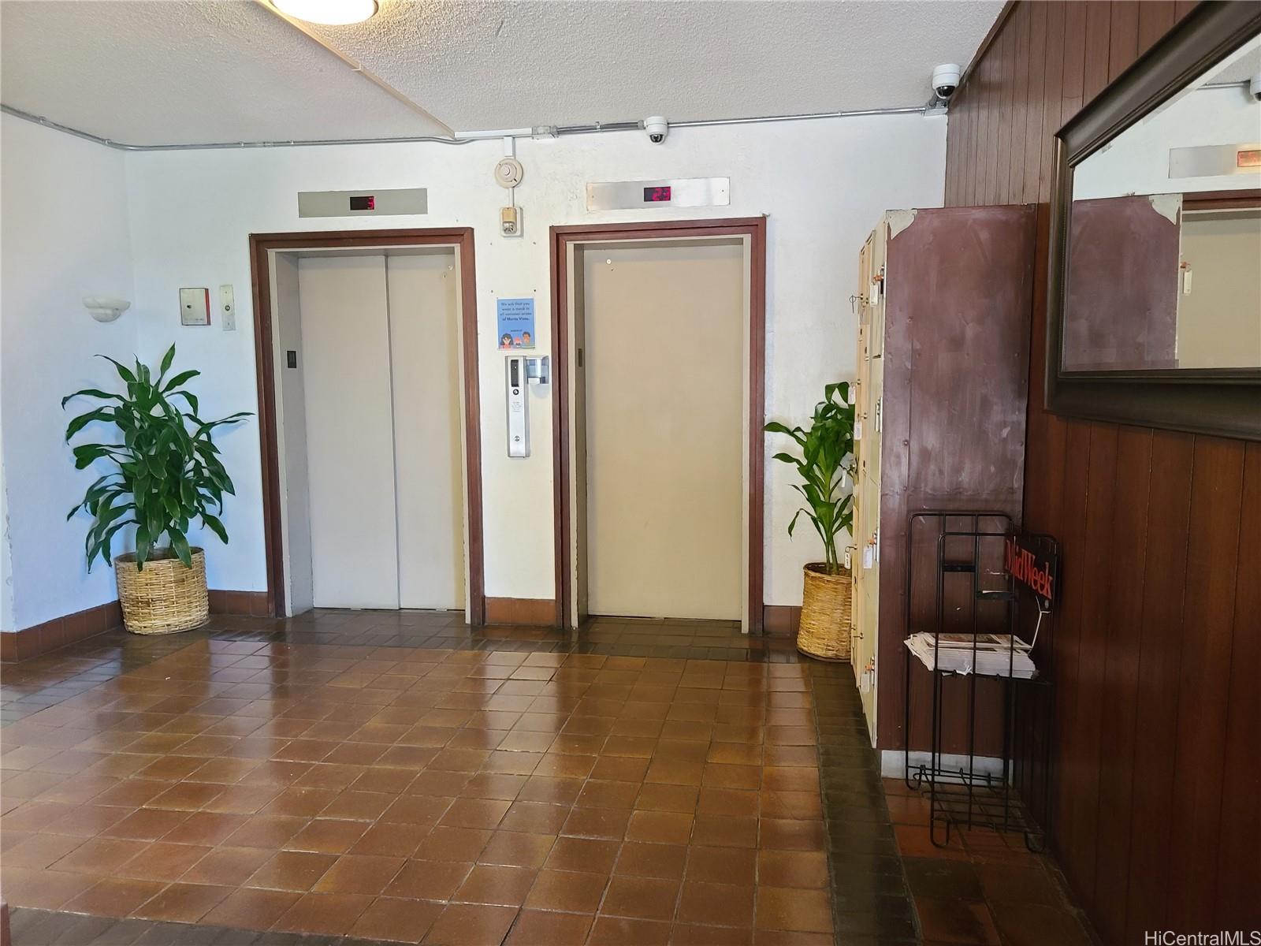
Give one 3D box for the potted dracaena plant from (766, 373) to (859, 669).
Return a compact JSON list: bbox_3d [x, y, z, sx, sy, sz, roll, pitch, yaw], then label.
[{"bbox_3d":[1.004,0.230,4.619,0.638,1.391,0.548,0,5,9],"label":"potted dracaena plant"}]

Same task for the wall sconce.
[{"bbox_3d":[-2.942,-0.923,5.198,0.144,0.137,0.296,0,5,9],"label":"wall sconce"}]

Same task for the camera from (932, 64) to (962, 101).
[{"bbox_3d":[1.391,-1.718,4.028,0.120,0.130,0.120,0,5,9],"label":"camera"}]

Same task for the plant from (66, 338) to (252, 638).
[{"bbox_3d":[-2.577,0.095,5.061,0.880,1.627,0.800,0,5,9],"label":"plant"}]

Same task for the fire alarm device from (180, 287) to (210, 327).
[{"bbox_3d":[-2.569,-0.979,5.376,0.166,0.219,0.037,0,5,9],"label":"fire alarm device"}]

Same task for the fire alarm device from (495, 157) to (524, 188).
[{"bbox_3d":[-0.660,-1.635,4.965,0.160,0.160,0.056,0,5,9],"label":"fire alarm device"}]

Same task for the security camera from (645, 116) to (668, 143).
[{"bbox_3d":[0.138,-1.791,4.800,0.115,0.136,0.115,0,5,9],"label":"security camera"}]

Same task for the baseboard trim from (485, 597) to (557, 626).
[{"bbox_3d":[-0.634,0.800,5.212,0.418,0.158,0.020,0,5,9],"label":"baseboard trim"}]

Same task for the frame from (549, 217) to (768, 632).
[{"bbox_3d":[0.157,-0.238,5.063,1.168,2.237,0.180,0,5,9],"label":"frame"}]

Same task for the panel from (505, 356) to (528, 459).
[{"bbox_3d":[-0.632,-0.368,5.090,0.119,0.558,0.040,0,5,9],"label":"panel"}]

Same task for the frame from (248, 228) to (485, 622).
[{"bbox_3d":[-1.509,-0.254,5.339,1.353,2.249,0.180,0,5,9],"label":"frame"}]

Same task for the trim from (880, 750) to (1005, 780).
[{"bbox_3d":[1.090,1.015,3.148,0.433,0.103,0.025,0,5,9],"label":"trim"}]

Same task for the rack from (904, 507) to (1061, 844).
[{"bbox_3d":[1.069,0.622,2.830,0.336,0.948,0.415,0,5,6],"label":"rack"}]

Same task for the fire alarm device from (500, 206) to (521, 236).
[{"bbox_3d":[-0.658,-1.374,4.993,0.110,0.156,0.050,0,5,9],"label":"fire alarm device"}]

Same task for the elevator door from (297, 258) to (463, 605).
[{"bbox_3d":[-1.481,-0.228,5.590,1.084,2.174,0.066,0,5,9],"label":"elevator door"}]

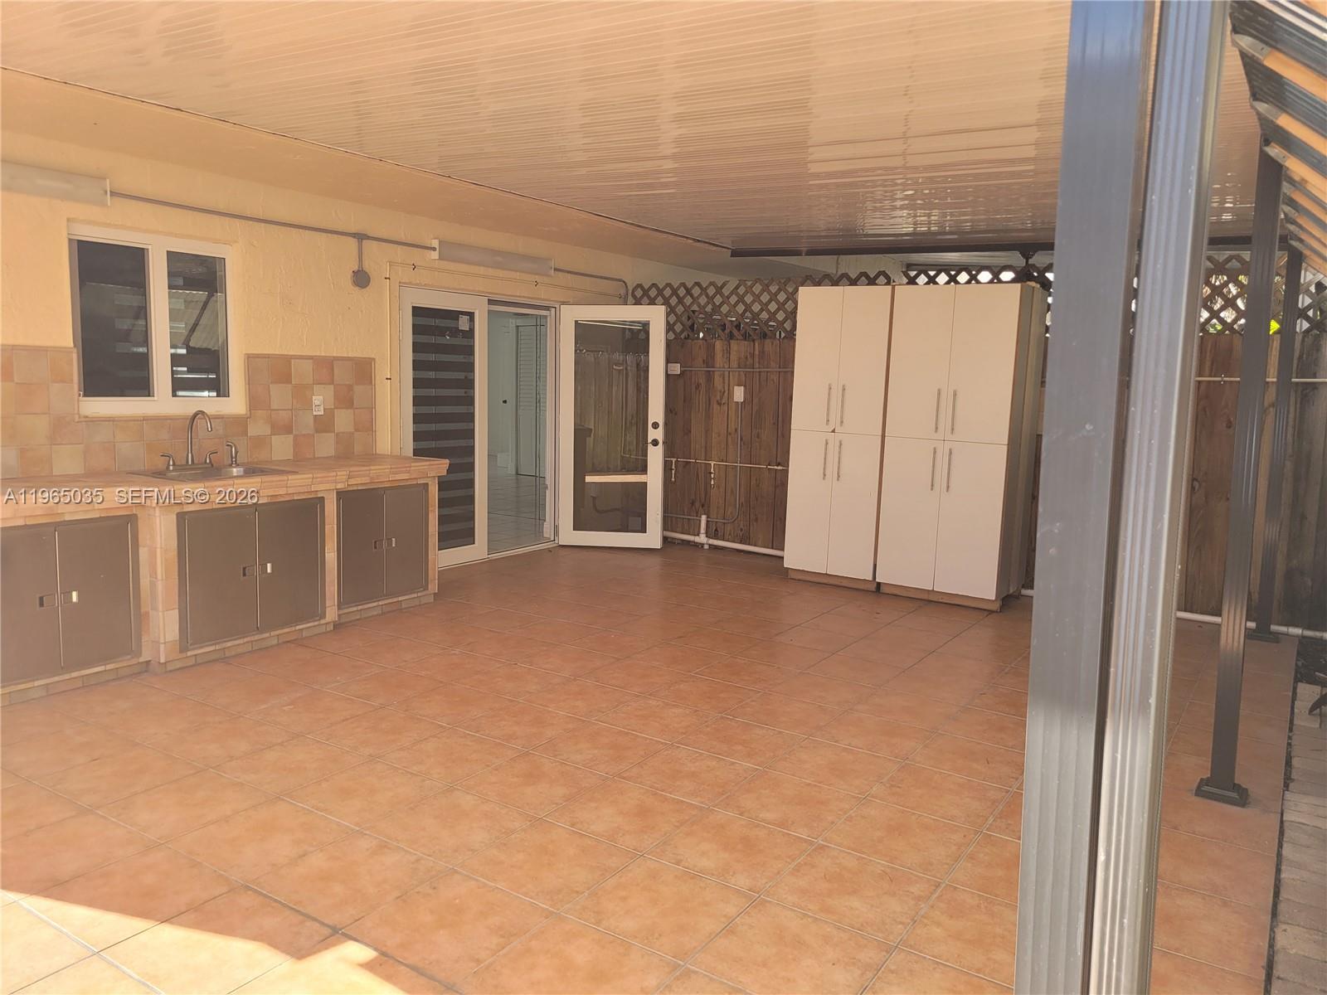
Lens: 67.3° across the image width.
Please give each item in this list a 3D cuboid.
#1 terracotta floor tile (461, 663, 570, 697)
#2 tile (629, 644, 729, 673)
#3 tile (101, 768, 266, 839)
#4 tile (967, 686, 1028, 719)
[{"bbox_3d":[-0.753,0.935,5.039,0.428,0.012,0.428,7,9,32],"label":"terracotta floor tile"},{"bbox_3d":[0.082,0.901,5.570,0.435,0.012,0.435,7,9,32],"label":"tile"},{"bbox_3d":[-1.722,1.108,3.608,0.434,0.012,0.434,7,9,33],"label":"tile"},{"bbox_3d":[1.798,1.037,4.998,0.435,0.012,0.435,7,9,32],"label":"tile"}]

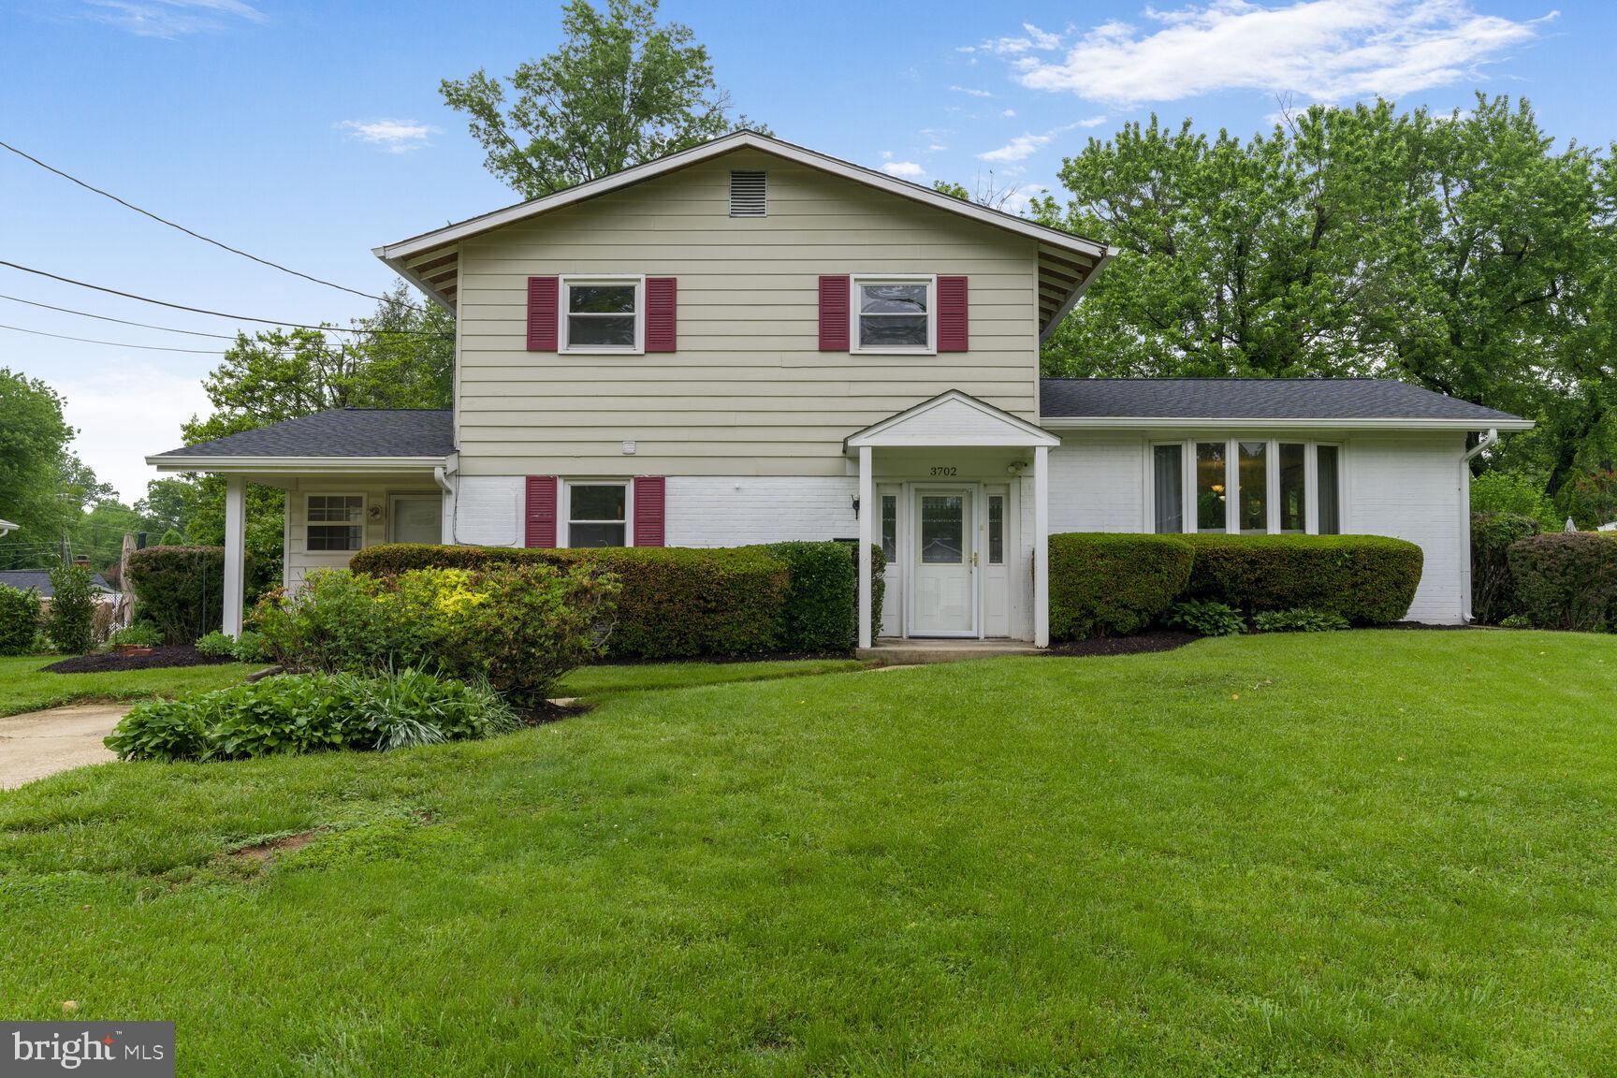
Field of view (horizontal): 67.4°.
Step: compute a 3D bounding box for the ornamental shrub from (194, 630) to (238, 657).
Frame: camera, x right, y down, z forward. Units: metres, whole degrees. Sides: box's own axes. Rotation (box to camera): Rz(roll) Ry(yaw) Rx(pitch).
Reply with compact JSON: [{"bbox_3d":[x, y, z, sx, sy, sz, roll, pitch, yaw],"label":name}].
[{"bbox_3d":[-7.647,1.346,15.651,0.579,0.341,0.500,0,-3,0],"label":"ornamental shrub"}]

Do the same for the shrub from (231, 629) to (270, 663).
[{"bbox_3d":[-7.052,1.360,15.350,0.538,0.415,0.500,0,-3,0],"label":"shrub"}]

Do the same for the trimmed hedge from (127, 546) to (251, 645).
[{"bbox_3d":[-9.631,0.888,18.980,2.118,1.581,1.200,0,-3,0],"label":"trimmed hedge"}]

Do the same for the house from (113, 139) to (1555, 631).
[{"bbox_3d":[1.000,-1.794,20.222,19.400,6.900,10.400,0,-3,0],"label":"house"}]

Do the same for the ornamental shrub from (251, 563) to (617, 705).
[{"bbox_3d":[-3.671,0.913,11.868,3.499,1.357,1.700,0,-3,0],"label":"ornamental shrub"}]

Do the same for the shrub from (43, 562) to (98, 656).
[{"bbox_3d":[-11.056,1.040,18.170,0.857,1.361,0.800,0,-3,0],"label":"shrub"}]

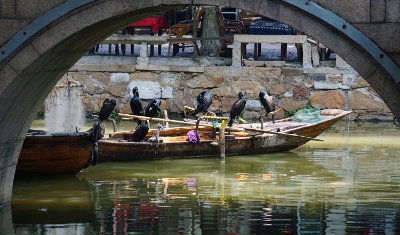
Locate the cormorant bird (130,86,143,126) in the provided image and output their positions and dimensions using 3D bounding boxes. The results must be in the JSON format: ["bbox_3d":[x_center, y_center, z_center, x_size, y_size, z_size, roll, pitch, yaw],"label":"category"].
[{"bbox_3d":[-1.046,-0.198,37.000,0.200,0.630,0.270,1,3,10],"label":"cormorant bird"}]

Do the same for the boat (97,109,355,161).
[{"bbox_3d":[0.240,0.314,37.075,4.650,0.750,1.200,-2,4,-26],"label":"boat"}]

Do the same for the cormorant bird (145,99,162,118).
[{"bbox_3d":[-0.770,-0.116,37.200,0.300,0.420,0.220,1,3,12],"label":"cormorant bird"}]

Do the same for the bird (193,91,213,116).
[{"bbox_3d":[0.042,-0.233,37.400,0.330,0.440,0.240,0,3,-5],"label":"bird"}]

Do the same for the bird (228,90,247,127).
[{"bbox_3d":[0.626,-0.150,37.500,0.310,0.600,0.200,0,3,-8],"label":"bird"}]

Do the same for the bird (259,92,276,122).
[{"bbox_3d":[1.133,-0.185,37.700,0.290,0.530,0.200,2,4,35],"label":"bird"}]

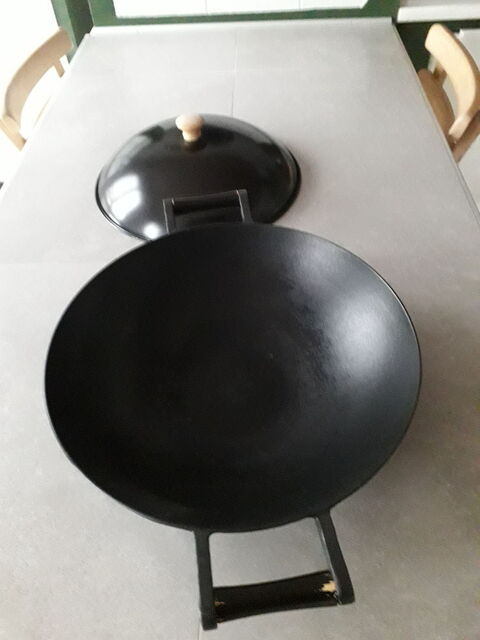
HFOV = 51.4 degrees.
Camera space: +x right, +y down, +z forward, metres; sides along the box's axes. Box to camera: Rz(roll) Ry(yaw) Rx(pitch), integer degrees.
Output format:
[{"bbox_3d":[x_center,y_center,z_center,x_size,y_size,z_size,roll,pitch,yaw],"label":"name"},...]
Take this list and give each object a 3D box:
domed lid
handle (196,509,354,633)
[{"bbox_3d":[-0.070,-0.270,0.795,0.342,0.105,0.342,-1,50,2],"label":"domed lid"},{"bbox_3d":[0.022,0.179,0.363,0.106,0.021,0.067,-7,50,-3],"label":"handle"}]

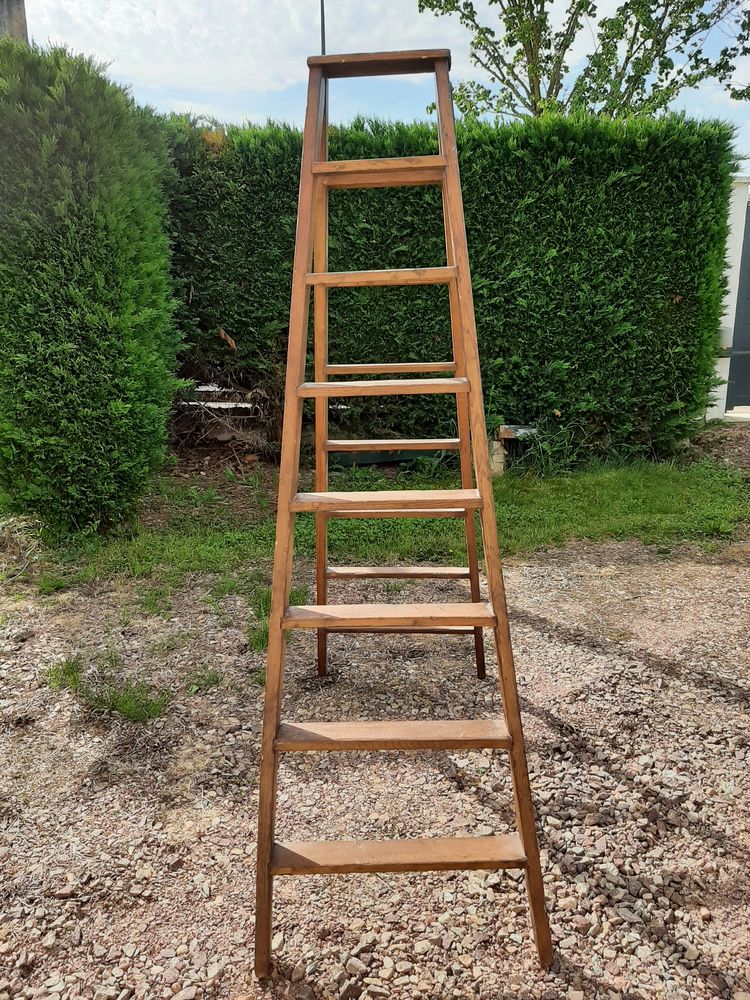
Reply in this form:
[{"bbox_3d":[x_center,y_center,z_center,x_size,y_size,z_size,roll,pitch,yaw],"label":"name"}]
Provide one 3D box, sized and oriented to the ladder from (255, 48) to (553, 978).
[{"bbox_3d":[0.043,-0.104,2.108,0.661,2.030,1.440,-2,14,3],"label":"ladder"}]

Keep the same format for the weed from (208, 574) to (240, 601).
[{"bbox_3d":[-0.783,0.455,3.916,0.139,0.098,0.118,-1,14,0],"label":"weed"}]

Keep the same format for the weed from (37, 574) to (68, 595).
[{"bbox_3d":[-1.740,0.456,4.056,0.121,0.074,0.103,-1,14,0],"label":"weed"}]

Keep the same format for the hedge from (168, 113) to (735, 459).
[{"bbox_3d":[0.437,-1.901,6.998,4.819,2.771,1.100,-1,14,0],"label":"hedge"}]

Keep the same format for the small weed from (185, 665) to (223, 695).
[{"bbox_3d":[-0.675,0.707,2.961,0.122,0.074,0.104,-1,14,0],"label":"small weed"}]

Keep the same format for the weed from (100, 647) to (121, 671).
[{"bbox_3d":[-1.109,0.664,3.150,0.059,0.085,0.050,-1,14,0],"label":"weed"}]

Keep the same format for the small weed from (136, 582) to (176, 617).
[{"bbox_3d":[-1.084,0.494,3.735,0.152,0.127,0.130,-1,14,0],"label":"small weed"}]

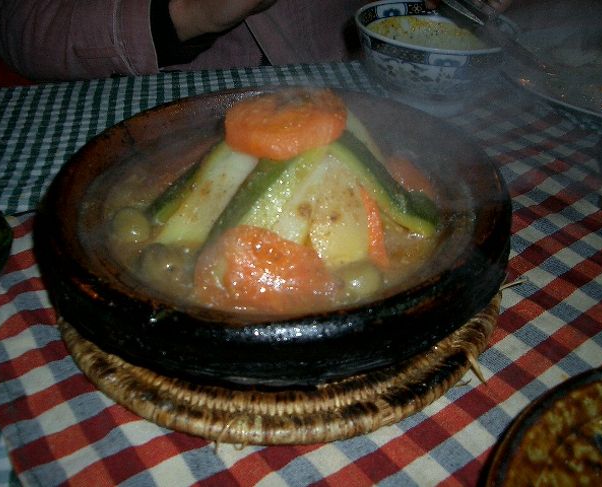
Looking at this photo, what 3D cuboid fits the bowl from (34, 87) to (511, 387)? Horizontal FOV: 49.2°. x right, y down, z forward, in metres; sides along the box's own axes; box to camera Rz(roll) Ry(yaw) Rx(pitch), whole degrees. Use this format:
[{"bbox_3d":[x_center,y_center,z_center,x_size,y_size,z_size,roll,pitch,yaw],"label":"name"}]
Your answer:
[{"bbox_3d":[-0.015,-0.018,0.412,0.283,0.058,0.283,-1,38,1],"label":"bowl"}]

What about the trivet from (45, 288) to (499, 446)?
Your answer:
[{"bbox_3d":[-0.013,0.010,0.428,0.279,0.017,0.279,-2,38,0],"label":"trivet"}]

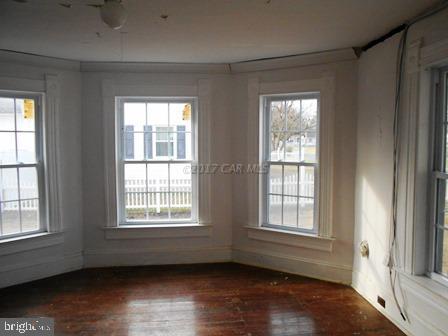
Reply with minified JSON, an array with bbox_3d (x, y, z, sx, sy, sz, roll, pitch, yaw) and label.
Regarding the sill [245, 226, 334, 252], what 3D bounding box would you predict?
[{"bbox_3d":[0.706,0.803,3.817,1.080,0.135,0.120,2,5,29],"label":"sill"}]

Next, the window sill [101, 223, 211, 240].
[{"bbox_3d":[-0.790,0.776,4.068,1.294,0.135,0.120,0,4,-5],"label":"window sill"}]

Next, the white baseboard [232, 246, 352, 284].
[{"bbox_3d":[0.711,1.105,3.848,1.410,0.217,0.040,2,5,29],"label":"white baseboard"}]

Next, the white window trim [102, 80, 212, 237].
[{"bbox_3d":[-0.779,-0.122,4.022,1.257,1.815,0.080,0,4,-5],"label":"white window trim"}]

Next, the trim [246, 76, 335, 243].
[{"bbox_3d":[0.728,-0.107,3.759,0.972,1.778,0.080,2,5,29],"label":"trim"}]

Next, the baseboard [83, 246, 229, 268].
[{"bbox_3d":[-0.779,1.086,4.103,1.752,0.217,0.040,0,4,-5],"label":"baseboard"}]

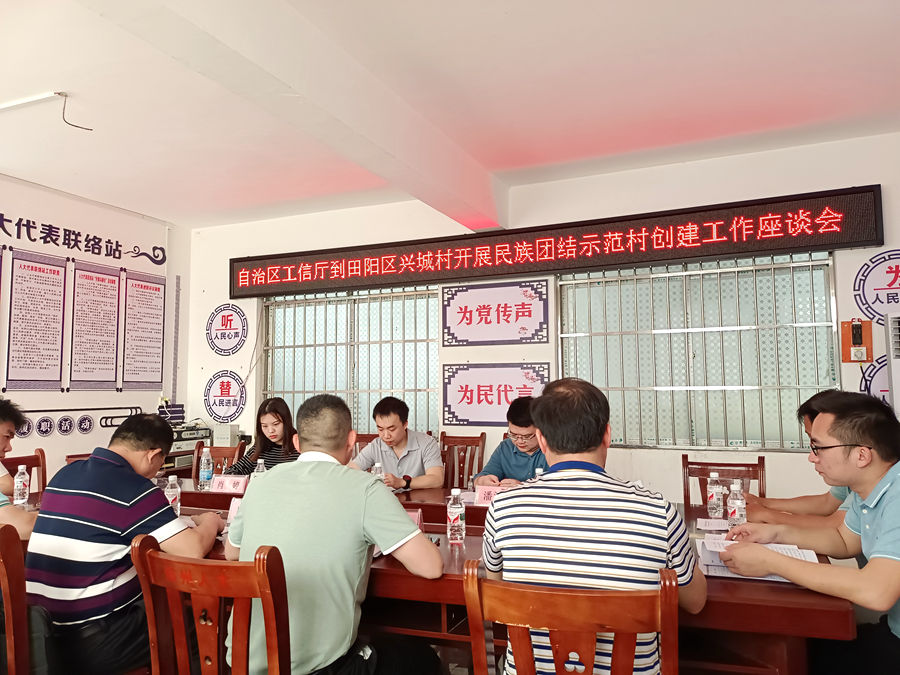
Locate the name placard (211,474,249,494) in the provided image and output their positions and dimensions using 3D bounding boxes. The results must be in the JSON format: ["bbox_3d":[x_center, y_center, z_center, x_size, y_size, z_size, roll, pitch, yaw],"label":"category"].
[{"bbox_3d":[-1.170,0.784,3.493,0.200,0.092,0.075,-2,-5,19],"label":"name placard"}]

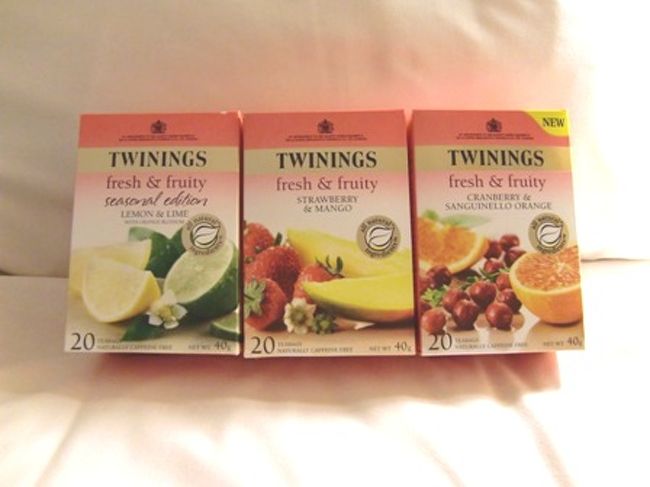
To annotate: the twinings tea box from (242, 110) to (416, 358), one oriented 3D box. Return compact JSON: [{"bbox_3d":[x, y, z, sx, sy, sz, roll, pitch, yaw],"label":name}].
[{"bbox_3d":[0.002,-0.002,0.310,0.087,0.130,0.066,-1,-7,1],"label":"twinings tea box"}]

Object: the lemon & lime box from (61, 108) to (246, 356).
[{"bbox_3d":[-0.090,-0.002,0.312,0.087,0.066,0.130,0,81,-1],"label":"lemon & lime box"}]

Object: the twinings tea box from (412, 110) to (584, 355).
[{"bbox_3d":[0.090,-0.004,0.313,0.087,0.130,0.066,-1,-5,-5],"label":"twinings tea box"}]

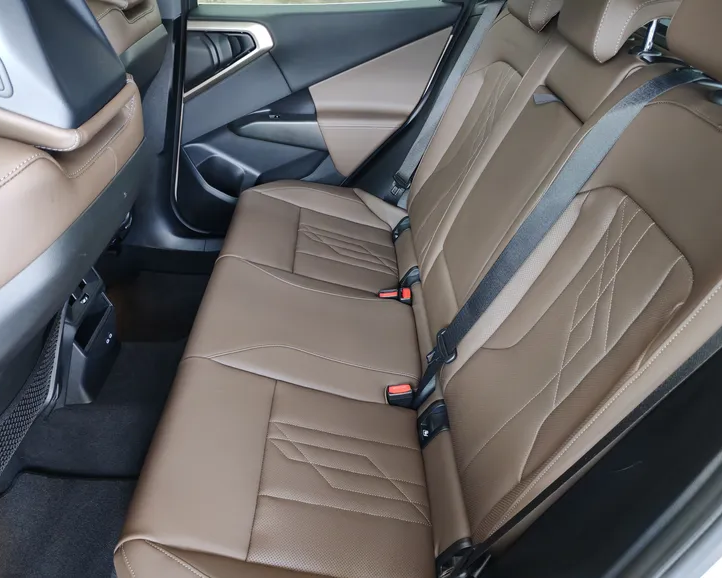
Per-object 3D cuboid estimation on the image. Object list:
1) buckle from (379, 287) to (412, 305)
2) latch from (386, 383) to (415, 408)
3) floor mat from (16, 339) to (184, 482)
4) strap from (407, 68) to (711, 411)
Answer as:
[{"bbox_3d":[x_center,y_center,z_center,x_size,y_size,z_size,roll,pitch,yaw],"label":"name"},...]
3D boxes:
[{"bbox_3d":[0.085,0.019,1.458,0.084,0.042,0.046,1,34,-2],"label":"buckle"},{"bbox_3d":[0.076,0.209,1.163,0.052,0.048,0.032,1,34,-2],"label":"latch"},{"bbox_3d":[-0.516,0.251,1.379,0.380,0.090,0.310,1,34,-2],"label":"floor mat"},{"bbox_3d":[0.268,-0.046,0.987,0.055,0.740,0.110,26,36,-8],"label":"strap"}]

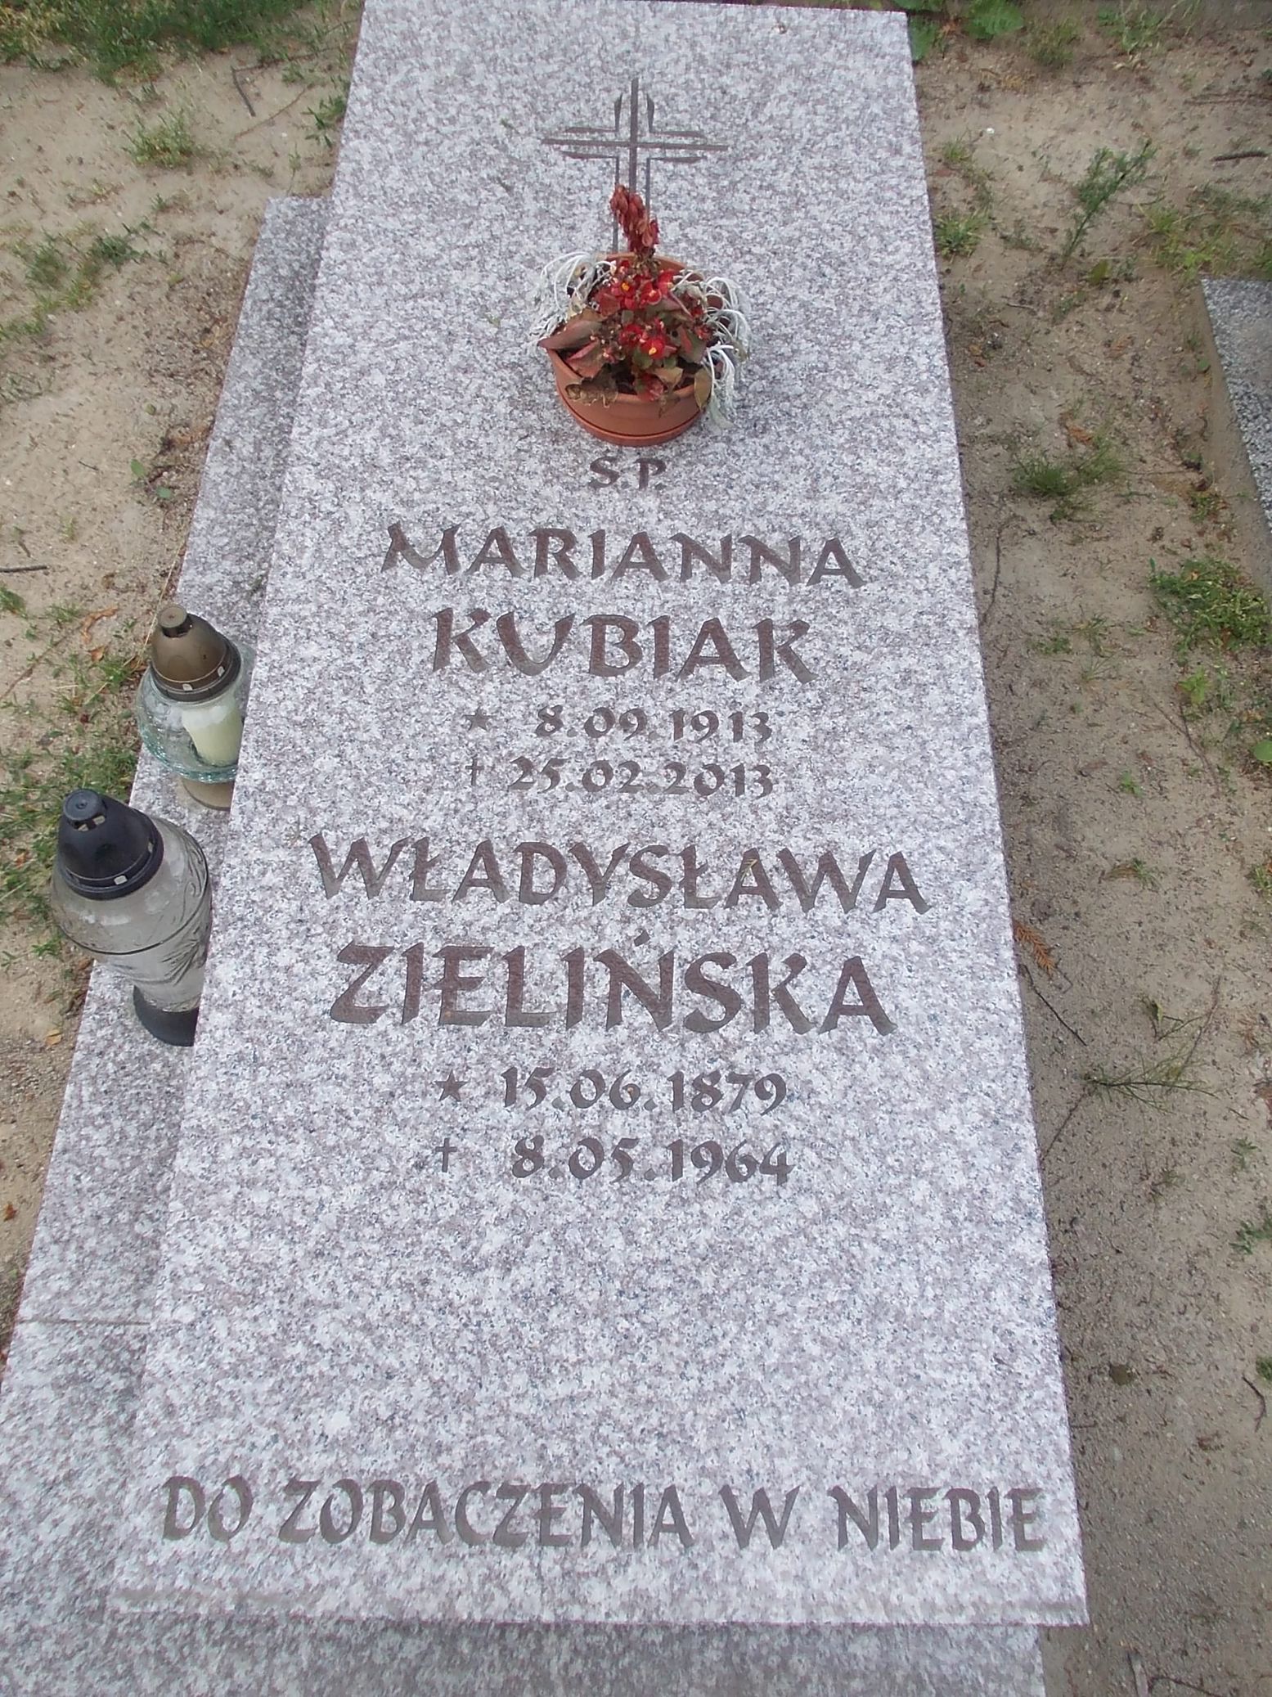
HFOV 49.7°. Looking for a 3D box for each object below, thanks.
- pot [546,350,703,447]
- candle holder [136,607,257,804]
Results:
[{"bbox_3d":[0.000,-0.481,1.349,0.185,0.092,0.185,0,64,0],"label":"pot"},{"bbox_3d":[-0.416,-0.148,1.337,0.142,0.238,0.142,1,60,0],"label":"candle holder"}]

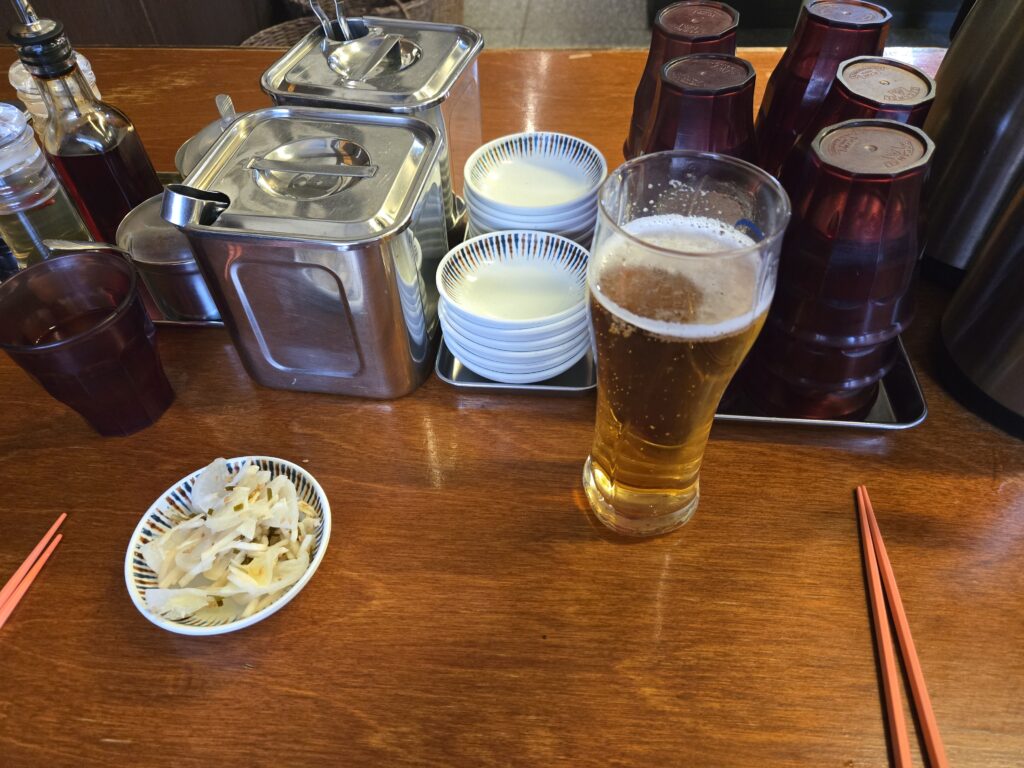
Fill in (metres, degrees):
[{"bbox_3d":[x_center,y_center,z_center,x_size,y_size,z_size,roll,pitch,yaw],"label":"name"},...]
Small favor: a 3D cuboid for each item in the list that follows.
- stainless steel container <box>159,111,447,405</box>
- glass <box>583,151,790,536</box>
[{"bbox_3d":[-0.106,-0.079,0.417,0.131,0.123,0.130,5,49,7],"label":"stainless steel container"},{"bbox_3d":[0.066,-0.003,0.302,0.069,0.182,0.069,3,49,5],"label":"glass"}]

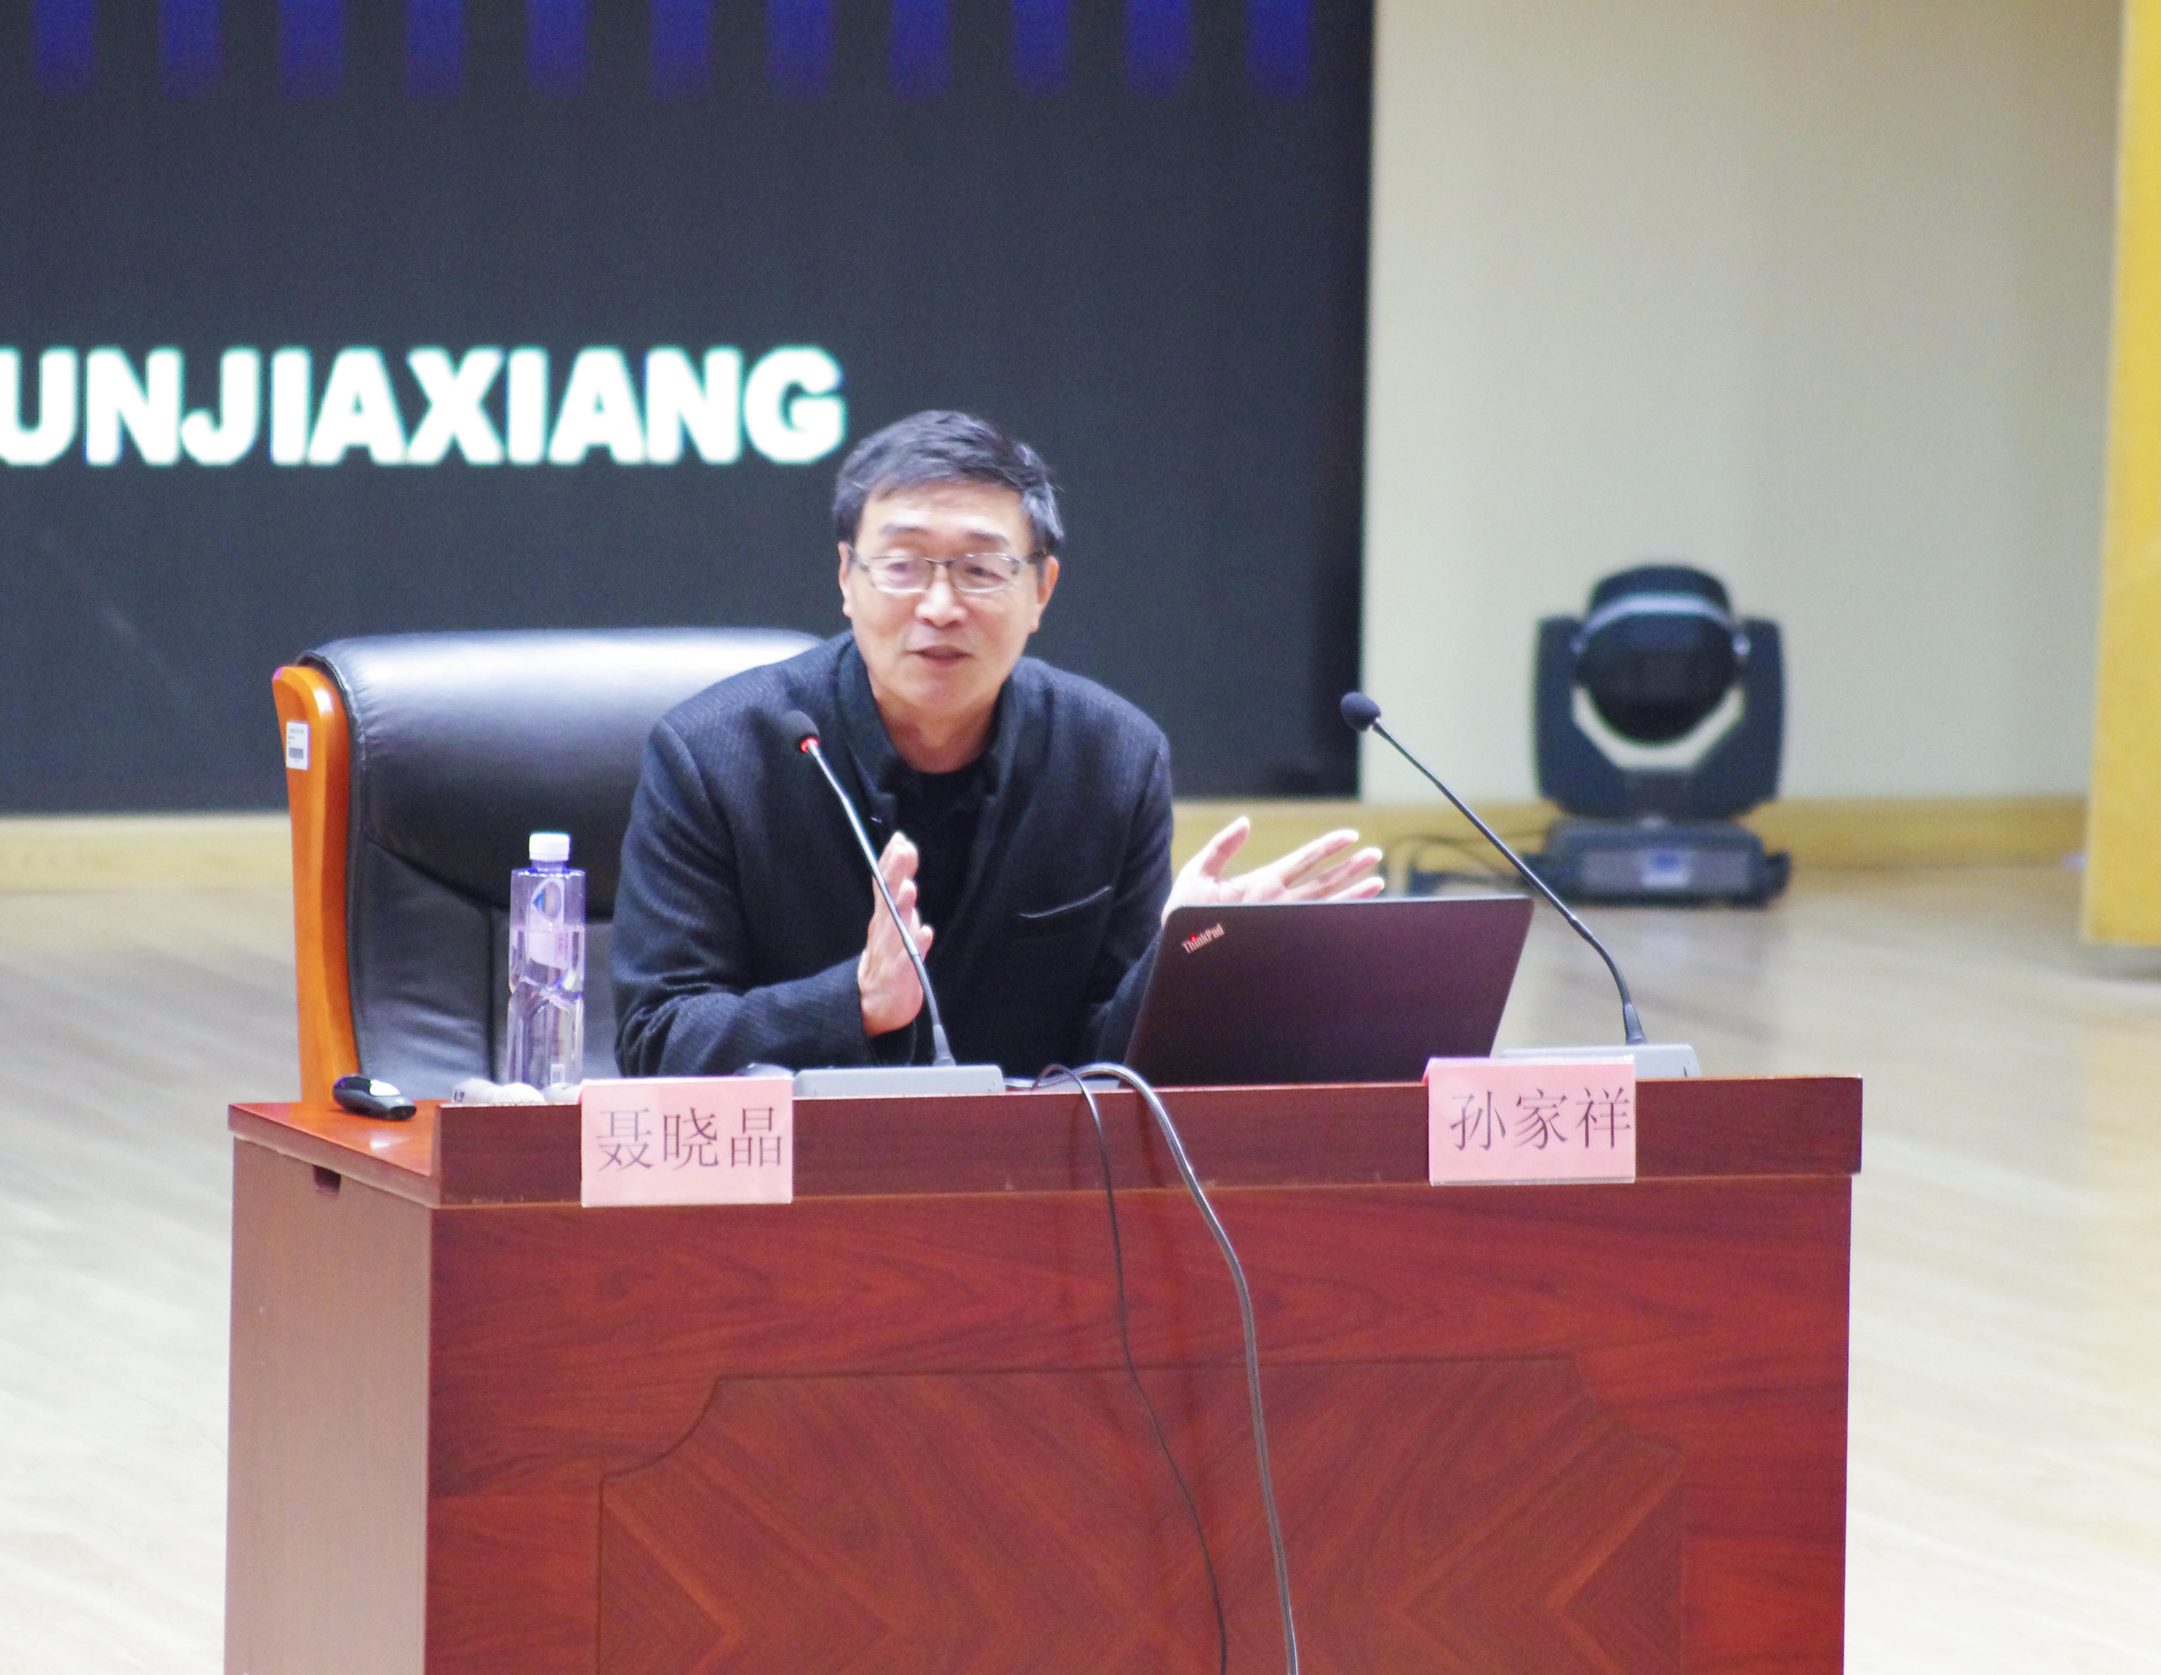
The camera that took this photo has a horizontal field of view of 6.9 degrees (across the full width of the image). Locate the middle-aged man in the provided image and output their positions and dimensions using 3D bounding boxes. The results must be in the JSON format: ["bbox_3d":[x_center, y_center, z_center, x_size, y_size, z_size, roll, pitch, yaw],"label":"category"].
[{"bbox_3d":[-0.133,0.302,15.327,0.620,1.300,0.800,-1,6,-16],"label":"middle-aged man"}]

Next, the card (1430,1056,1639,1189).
[{"bbox_3d":[0.369,0.234,14.691,0.174,0.102,0.040,-1,6,-18],"label":"card"}]

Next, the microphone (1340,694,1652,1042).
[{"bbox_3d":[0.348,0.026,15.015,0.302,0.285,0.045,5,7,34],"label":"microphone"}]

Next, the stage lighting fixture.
[{"bbox_3d":[0.778,-0.147,24.268,0.350,0.455,0.330,1,6,-3],"label":"stage lighting fixture"}]

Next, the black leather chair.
[{"bbox_3d":[-0.372,0.396,15.354,0.620,1.100,0.720,-1,6,-20],"label":"black leather chair"}]

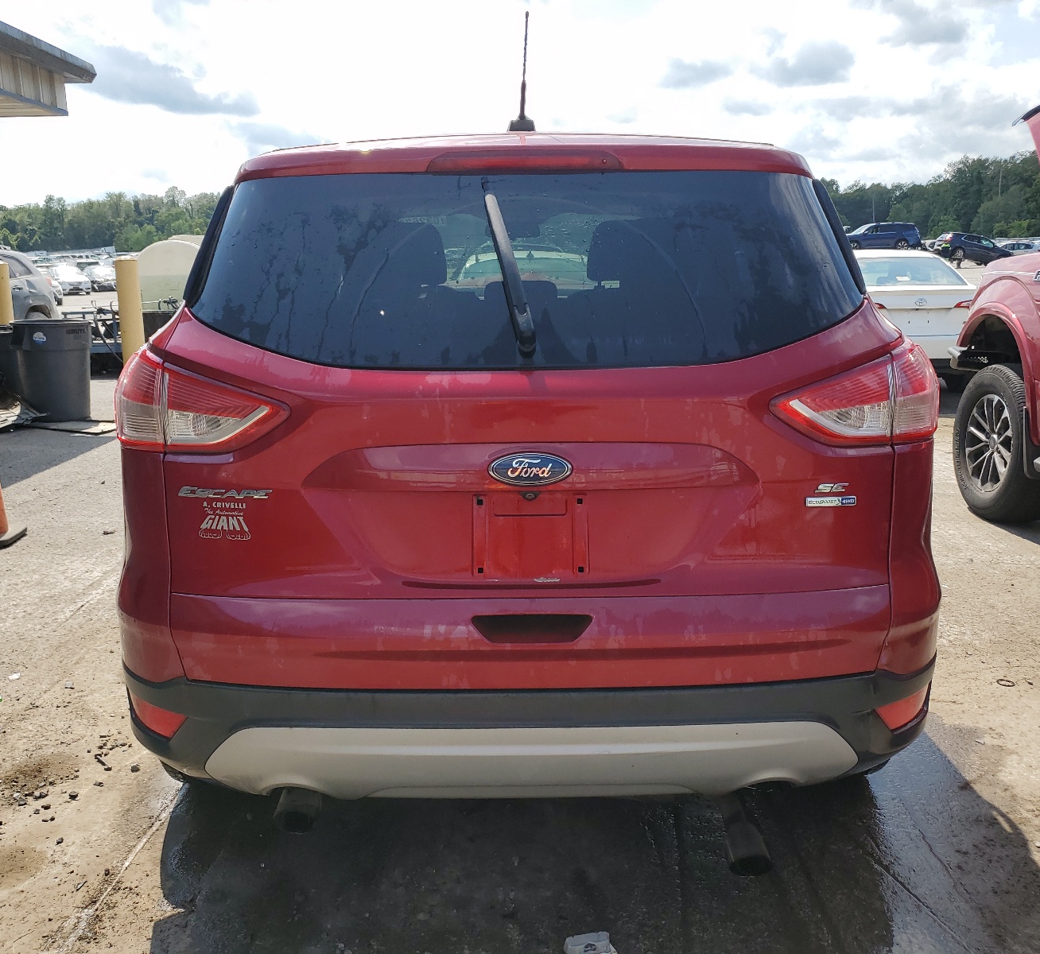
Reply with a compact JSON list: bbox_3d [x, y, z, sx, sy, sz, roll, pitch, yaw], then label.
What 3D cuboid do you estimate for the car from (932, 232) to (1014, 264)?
[{"bbox_3d":[27.600,-13.845,58.000,4.650,1.660,1.850,11,12,-6],"label":"car"}]

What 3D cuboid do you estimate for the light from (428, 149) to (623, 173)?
[{"bbox_3d":[0.010,-0.604,1.822,0.370,0.050,0.060,0,13,-2],"label":"light"}]

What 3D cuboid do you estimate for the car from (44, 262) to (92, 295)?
[{"bbox_3d":[-24.529,-10.764,52.000,1.840,1.700,4.600,-7,14,-30],"label":"car"}]

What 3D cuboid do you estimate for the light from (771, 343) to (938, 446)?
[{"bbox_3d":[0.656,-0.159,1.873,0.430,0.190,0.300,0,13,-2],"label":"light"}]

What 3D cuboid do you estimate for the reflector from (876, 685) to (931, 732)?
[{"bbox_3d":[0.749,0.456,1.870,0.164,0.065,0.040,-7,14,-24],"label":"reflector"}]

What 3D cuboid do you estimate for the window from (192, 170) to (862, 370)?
[{"bbox_3d":[0.013,-0.403,1.851,1.333,0.477,0.114,-1,-17,0],"label":"window"}]

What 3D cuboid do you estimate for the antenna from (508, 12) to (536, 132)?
[{"bbox_3d":[0.003,-0.881,2.104,0.062,0.216,0.200,-1,13,0],"label":"antenna"}]

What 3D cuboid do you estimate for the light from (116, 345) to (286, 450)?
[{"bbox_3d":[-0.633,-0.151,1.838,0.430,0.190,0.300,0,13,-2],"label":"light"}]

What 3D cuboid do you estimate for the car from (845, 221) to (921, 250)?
[{"bbox_3d":[22.937,-15.355,61.000,5.000,1.780,1.970,5,13,20],"label":"car"}]

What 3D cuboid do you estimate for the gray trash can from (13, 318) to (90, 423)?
[{"bbox_3d":[-4.091,-0.938,8.350,0.630,0.800,0.620,-1,13,0],"label":"gray trash can"}]

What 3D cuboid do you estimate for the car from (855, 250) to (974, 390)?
[{"bbox_3d":[3.835,-1.855,11.093,1.820,1.440,4.750,1,13,4],"label":"car"}]

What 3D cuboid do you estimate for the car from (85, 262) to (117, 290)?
[{"bbox_3d":[-22.881,-10.949,52.500,1.820,1.460,4.700,-9,15,-30],"label":"car"}]

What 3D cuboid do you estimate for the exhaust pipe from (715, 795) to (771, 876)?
[{"bbox_3d":[0.400,0.660,1.827,0.080,0.080,0.250,0,13,-2],"label":"exhaust pipe"}]

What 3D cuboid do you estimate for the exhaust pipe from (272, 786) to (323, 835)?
[{"bbox_3d":[-0.440,0.662,1.903,0.080,0.085,0.170,-1,28,0],"label":"exhaust pipe"}]

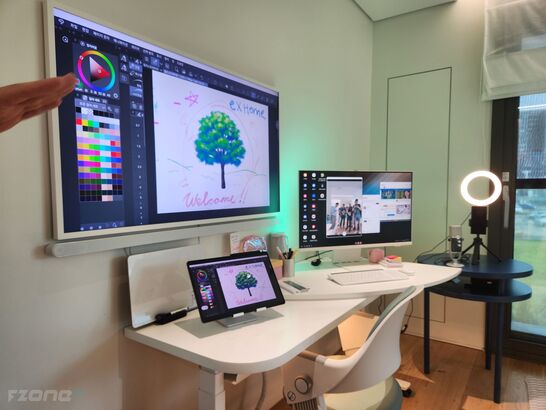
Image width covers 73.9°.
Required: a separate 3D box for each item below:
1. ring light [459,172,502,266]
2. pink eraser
[{"bbox_3d":[1.187,0.067,2.072,0.213,0.520,0.190,1,3,30],"label":"ring light"},{"bbox_3d":[0.572,0.281,2.000,0.076,0.075,0.060,-1,3,-6],"label":"pink eraser"}]

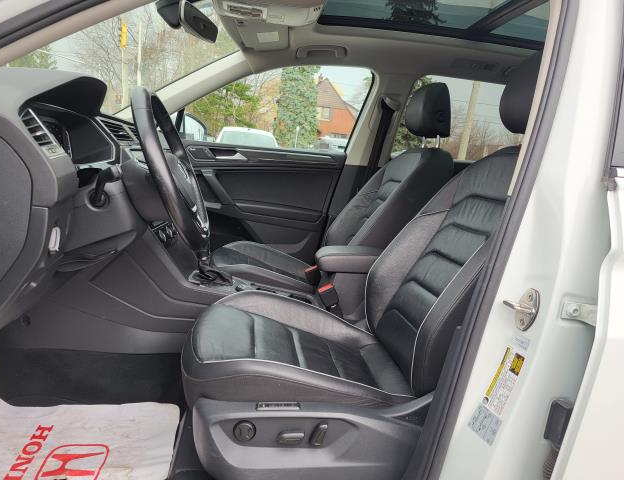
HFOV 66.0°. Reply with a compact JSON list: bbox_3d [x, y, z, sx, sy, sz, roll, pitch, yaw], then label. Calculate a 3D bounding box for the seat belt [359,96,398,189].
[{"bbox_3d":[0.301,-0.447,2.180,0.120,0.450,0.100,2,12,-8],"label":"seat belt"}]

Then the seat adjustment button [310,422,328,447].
[{"bbox_3d":[0.016,0.405,1.001,0.032,0.050,0.027,20,9,-11],"label":"seat adjustment button"}]

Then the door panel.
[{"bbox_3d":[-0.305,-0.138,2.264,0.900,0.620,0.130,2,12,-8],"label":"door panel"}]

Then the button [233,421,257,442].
[{"bbox_3d":[-0.138,0.392,0.984,0.045,0.045,0.020,2,12,-8],"label":"button"}]

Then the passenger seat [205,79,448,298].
[{"bbox_3d":[0.085,-0.190,1.941,1.000,0.950,0.540,2,12,-8],"label":"passenger seat"}]

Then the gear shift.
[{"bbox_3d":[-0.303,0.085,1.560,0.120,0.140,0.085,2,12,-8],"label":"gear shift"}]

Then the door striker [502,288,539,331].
[{"bbox_3d":[0.378,0.125,0.866,0.050,0.078,0.040,12,11,-25],"label":"door striker"}]

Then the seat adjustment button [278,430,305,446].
[{"bbox_3d":[-0.044,0.411,0.995,0.057,0.027,0.027,2,12,-8],"label":"seat adjustment button"}]

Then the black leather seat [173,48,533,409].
[{"bbox_3d":[0.178,-0.040,1.222,1.000,0.930,0.540,2,12,-8],"label":"black leather seat"}]

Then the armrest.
[{"bbox_3d":[0.169,0.063,1.626,0.310,0.066,0.150,2,12,-8],"label":"armrest"}]

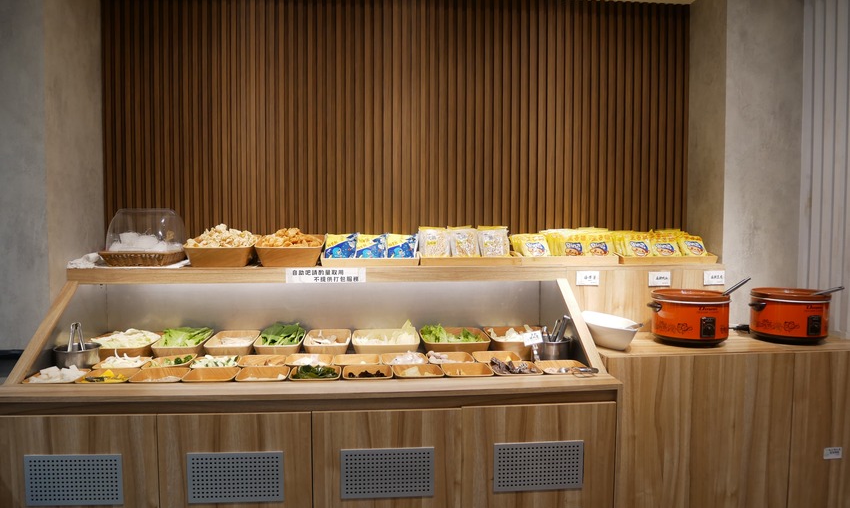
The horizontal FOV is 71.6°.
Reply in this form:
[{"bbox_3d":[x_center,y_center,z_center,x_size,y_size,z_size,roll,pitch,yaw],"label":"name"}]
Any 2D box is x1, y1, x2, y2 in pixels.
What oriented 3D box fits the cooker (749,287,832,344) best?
[{"bbox_3d":[1.598,0.268,2.577,0.385,0.215,0.280,-1,2,-13],"label":"cooker"}]

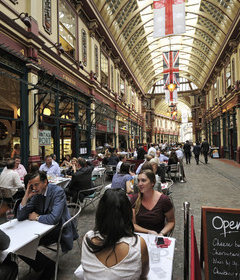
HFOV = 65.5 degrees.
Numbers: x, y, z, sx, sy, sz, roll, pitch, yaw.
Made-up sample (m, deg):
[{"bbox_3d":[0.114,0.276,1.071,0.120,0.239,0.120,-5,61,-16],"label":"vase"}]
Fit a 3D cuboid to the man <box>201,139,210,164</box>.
[{"bbox_3d":[6.447,0.873,14.107,0.560,1.810,0.420,-1,-1,16],"label":"man"}]

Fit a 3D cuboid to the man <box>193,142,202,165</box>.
[{"bbox_3d":[5.592,0.972,13.607,0.540,1.620,0.420,-1,-1,16],"label":"man"}]

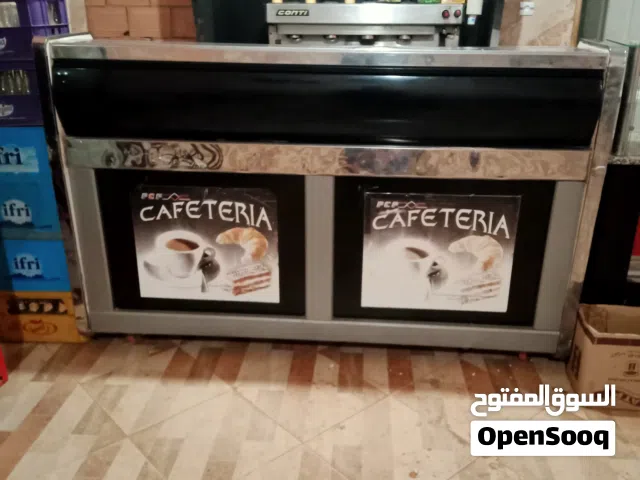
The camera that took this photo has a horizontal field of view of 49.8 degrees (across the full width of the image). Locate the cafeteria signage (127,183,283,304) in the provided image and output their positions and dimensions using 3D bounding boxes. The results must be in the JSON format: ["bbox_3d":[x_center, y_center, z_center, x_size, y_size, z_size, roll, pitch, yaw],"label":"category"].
[{"bbox_3d":[-0.430,0.022,2.626,0.549,0.467,0.010,2,23,4],"label":"cafeteria signage"}]

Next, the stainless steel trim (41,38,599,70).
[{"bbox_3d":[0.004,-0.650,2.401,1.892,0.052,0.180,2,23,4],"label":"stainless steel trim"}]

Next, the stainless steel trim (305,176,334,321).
[{"bbox_3d":[0.001,0.038,2.599,0.105,0.585,0.030,2,23,4],"label":"stainless steel trim"}]

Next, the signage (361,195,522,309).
[{"bbox_3d":[0.440,0.052,2.568,0.558,0.469,0.010,2,23,4],"label":"signage"}]

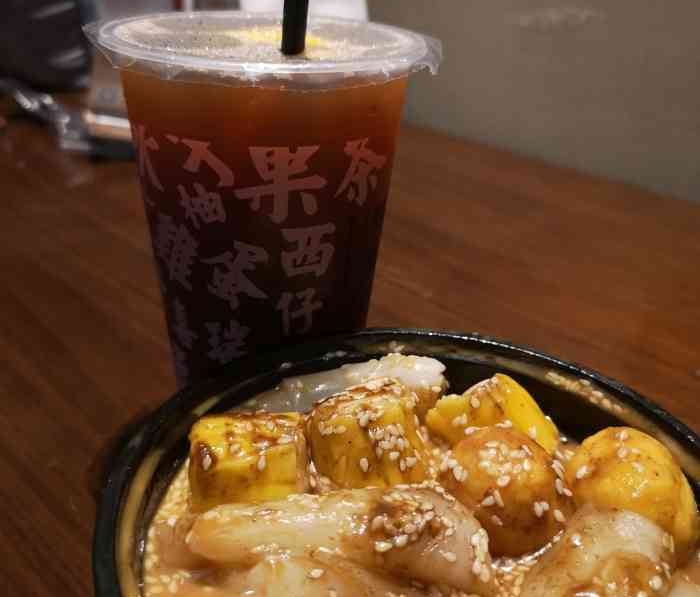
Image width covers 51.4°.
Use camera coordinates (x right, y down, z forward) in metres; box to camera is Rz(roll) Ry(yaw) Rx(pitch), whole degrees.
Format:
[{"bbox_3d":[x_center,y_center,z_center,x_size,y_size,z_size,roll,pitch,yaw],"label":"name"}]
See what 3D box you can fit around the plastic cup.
[{"bbox_3d":[-0.028,-0.011,0.249,0.097,0.150,0.097,2,28,-1],"label":"plastic cup"}]

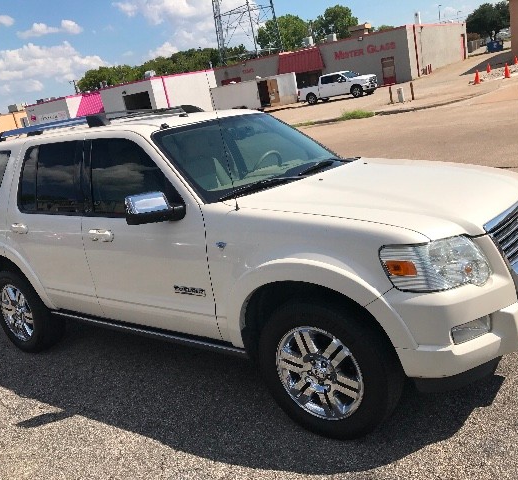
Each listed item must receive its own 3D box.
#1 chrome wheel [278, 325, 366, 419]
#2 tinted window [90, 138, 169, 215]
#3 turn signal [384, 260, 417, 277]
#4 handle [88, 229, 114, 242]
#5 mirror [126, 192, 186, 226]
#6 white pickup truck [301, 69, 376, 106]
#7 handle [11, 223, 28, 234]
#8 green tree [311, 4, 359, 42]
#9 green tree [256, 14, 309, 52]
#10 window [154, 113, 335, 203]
[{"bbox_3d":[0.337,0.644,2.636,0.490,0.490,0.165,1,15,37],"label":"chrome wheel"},{"bbox_3d":[-0.795,-0.403,3.184,0.760,0.500,0.060,1,0,37],"label":"tinted window"},{"bbox_3d":[0.610,0.124,2.237,0.115,0.067,0.045,-5,12,13],"label":"turn signal"},{"bbox_3d":[-1.016,-0.029,3.303,0.230,0.075,0.055,1,15,37],"label":"handle"},{"bbox_3d":[-0.585,-0.168,2.857,0.190,0.170,0.240,1,15,37],"label":"mirror"},{"bbox_3d":[5.786,-11.269,38.272,5.890,1.960,2.100,3,18,40],"label":"white pickup truck"},{"bbox_3d":[-1.730,-0.078,3.754,0.190,0.075,0.050,2,17,38],"label":"handle"},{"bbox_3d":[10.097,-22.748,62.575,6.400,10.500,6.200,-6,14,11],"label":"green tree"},{"bbox_3d":[3.651,-24.541,70.000,7.000,12.000,7.000,-7,12,5],"label":"green tree"},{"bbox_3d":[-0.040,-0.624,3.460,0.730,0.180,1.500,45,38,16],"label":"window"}]

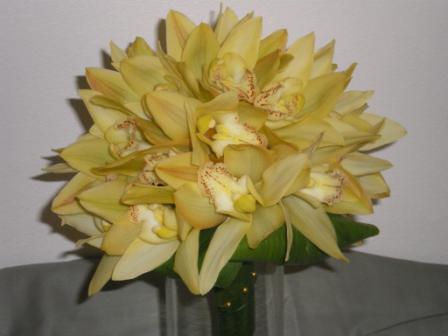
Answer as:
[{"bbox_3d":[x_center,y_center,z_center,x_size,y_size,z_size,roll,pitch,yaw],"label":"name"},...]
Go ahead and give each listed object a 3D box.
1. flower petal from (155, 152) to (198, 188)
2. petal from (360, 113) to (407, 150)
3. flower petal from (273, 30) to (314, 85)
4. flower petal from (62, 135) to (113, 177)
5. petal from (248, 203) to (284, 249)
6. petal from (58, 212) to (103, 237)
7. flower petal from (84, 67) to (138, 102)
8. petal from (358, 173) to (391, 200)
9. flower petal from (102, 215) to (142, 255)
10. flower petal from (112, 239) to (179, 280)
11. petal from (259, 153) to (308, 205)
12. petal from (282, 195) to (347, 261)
[{"bbox_3d":[-0.029,0.002,0.700,0.035,0.025,0.012,9,-19,-27],"label":"flower petal"},{"bbox_3d":[0.127,-0.029,0.850,0.049,0.026,0.011,-1,-12,-24],"label":"petal"},{"bbox_3d":[0.056,-0.082,0.805,0.024,0.050,0.011,31,-24,-1],"label":"flower petal"},{"bbox_3d":[-0.098,-0.009,0.762,0.049,0.028,0.012,5,-9,24],"label":"flower petal"},{"bbox_3d":[0.033,0.043,0.833,0.028,0.042,0.012,20,7,-9],"label":"petal"},{"bbox_3d":[-0.112,0.045,0.838,0.043,0.018,0.011,15,16,20],"label":"petal"},{"bbox_3d":[-0.090,-0.065,0.879,0.061,0.023,0.011,31,1,21],"label":"flower petal"},{"bbox_3d":[0.116,0.013,0.828,0.034,0.023,0.010,8,3,-26],"label":"petal"},{"bbox_3d":[-0.077,0.050,0.785,0.032,0.024,0.012,-42,-3,0],"label":"flower petal"},{"bbox_3d":[-0.062,0.074,0.841,0.063,0.025,0.012,-30,-4,-2],"label":"flower petal"},{"bbox_3d":[0.044,0.008,0.757,0.024,0.043,0.014,35,21,-13],"label":"petal"},{"bbox_3d":[0.064,0.043,0.729,0.024,0.066,0.012,-47,12,-12],"label":"petal"}]

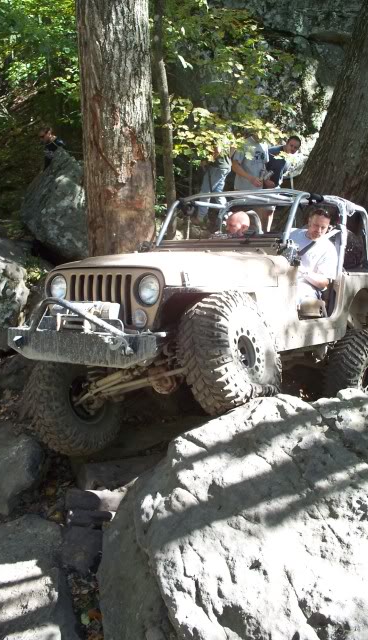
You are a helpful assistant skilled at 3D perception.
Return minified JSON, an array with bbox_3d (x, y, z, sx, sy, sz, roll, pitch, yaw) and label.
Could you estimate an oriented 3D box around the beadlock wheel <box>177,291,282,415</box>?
[{"bbox_3d":[0.297,0.248,4.524,0.330,0.890,0.890,-20,-4,31],"label":"beadlock wheel"}]

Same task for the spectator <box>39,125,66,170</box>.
[{"bbox_3d":[-1.991,-2.066,10.000,0.450,1.650,0.500,-5,8,-31],"label":"spectator"}]

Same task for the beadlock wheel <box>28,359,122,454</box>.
[{"bbox_3d":[-0.895,0.697,5.407,0.330,0.890,0.890,-21,-6,35],"label":"beadlock wheel"}]

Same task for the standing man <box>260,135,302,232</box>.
[{"bbox_3d":[1.392,-1.931,9.700,0.550,1.650,0.500,-2,7,-6],"label":"standing man"}]

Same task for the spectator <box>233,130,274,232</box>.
[{"bbox_3d":[0.988,-1.897,9.600,0.550,1.750,0.450,-4,7,-21],"label":"spectator"}]

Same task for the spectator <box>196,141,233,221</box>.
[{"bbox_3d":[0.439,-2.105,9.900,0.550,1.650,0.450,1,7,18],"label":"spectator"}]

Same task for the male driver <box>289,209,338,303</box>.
[{"bbox_3d":[1.032,-0.455,5.859,0.600,1.100,0.900,4,9,38],"label":"male driver"}]

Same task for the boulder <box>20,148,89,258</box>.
[{"bbox_3d":[-1.501,-1.475,8.500,1.100,1.400,1.150,-2,7,-11],"label":"boulder"}]

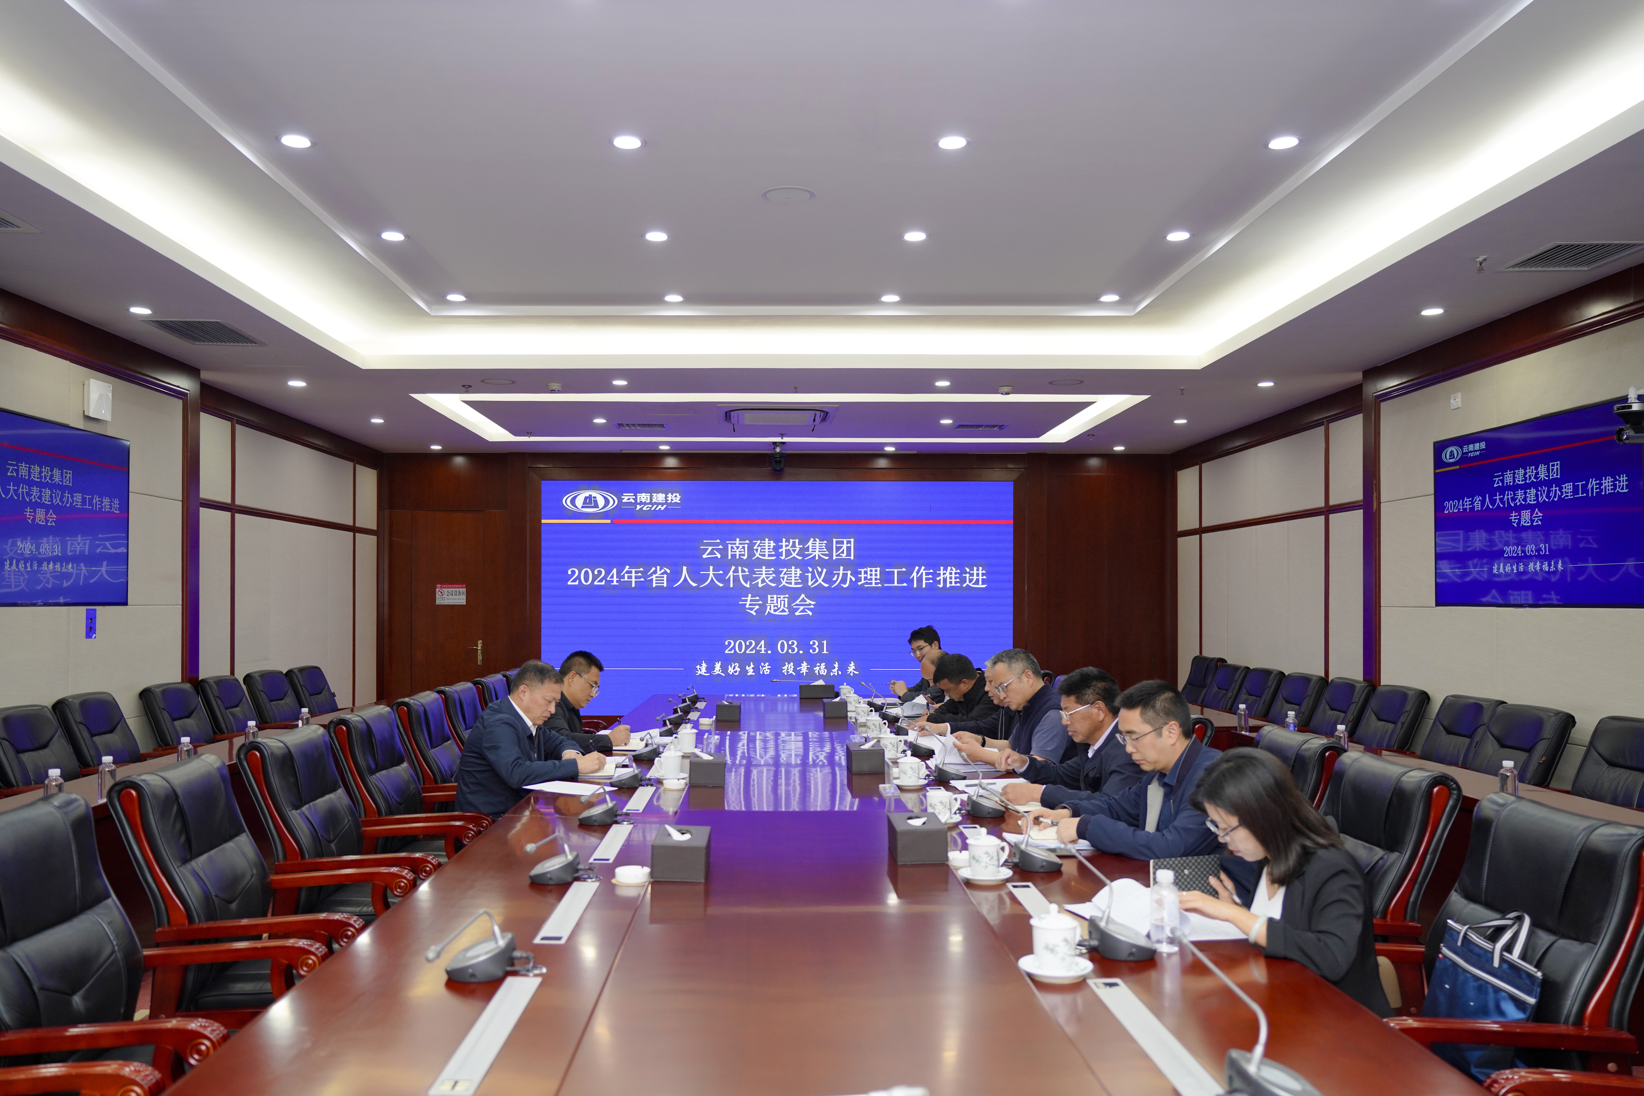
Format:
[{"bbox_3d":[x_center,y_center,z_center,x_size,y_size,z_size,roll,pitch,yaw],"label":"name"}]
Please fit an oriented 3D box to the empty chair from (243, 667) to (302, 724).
[{"bbox_3d":[-3.791,1.401,8.600,0.650,1.000,0.590,0,-2,5],"label":"empty chair"}]

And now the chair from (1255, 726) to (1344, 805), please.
[{"bbox_3d":[1.391,1.180,4.215,0.660,1.060,0.640,0,-2,-7],"label":"chair"}]

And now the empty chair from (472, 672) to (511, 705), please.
[{"bbox_3d":[-1.783,1.321,7.511,0.660,1.060,0.640,0,-2,-3],"label":"empty chair"}]

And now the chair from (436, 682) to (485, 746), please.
[{"bbox_3d":[-1.649,1.271,6.360,0.680,1.060,0.610,0,-2,-1],"label":"chair"}]

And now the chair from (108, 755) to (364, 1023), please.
[{"bbox_3d":[-1.512,1.135,3.340,0.680,1.060,0.610,0,-2,-1],"label":"chair"}]

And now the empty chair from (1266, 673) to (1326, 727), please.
[{"bbox_3d":[2.948,1.363,7.785,0.620,1.000,0.610,0,-2,-4],"label":"empty chair"}]

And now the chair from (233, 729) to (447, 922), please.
[{"bbox_3d":[-1.546,1.169,4.090,0.680,1.060,0.610,0,-2,-1],"label":"chair"}]

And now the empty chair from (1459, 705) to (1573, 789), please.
[{"bbox_3d":[2.987,1.263,5.447,0.620,1.000,0.610,0,-2,-1],"label":"empty chair"}]

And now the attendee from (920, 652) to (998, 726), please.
[{"bbox_3d":[0.823,1.210,6.750,0.680,1.220,0.550,0,-2,-1],"label":"attendee"}]

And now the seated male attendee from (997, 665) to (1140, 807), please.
[{"bbox_3d":[0.977,1.073,4.284,0.700,1.280,0.550,0,-2,-1],"label":"seated male attendee"}]

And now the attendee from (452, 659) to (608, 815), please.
[{"bbox_3d":[-1.198,1.094,4.800,0.700,1.270,0.550,0,-2,-1],"label":"attendee"}]

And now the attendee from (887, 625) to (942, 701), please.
[{"bbox_3d":[0.749,1.211,8.150,0.680,1.330,0.530,0,-2,-6],"label":"attendee"}]

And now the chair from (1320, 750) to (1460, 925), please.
[{"bbox_3d":[1.307,1.136,3.360,0.680,1.060,0.610,0,-2,-1],"label":"chair"}]

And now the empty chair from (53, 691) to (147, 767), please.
[{"bbox_3d":[-3.518,1.291,6.112,0.620,1.000,0.610,0,-2,-1],"label":"empty chair"}]

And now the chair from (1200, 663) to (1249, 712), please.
[{"bbox_3d":[2.885,1.421,9.154,0.620,1.000,0.610,0,-2,-4],"label":"chair"}]

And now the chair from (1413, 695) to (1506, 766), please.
[{"bbox_3d":[3.168,1.293,6.200,0.650,1.000,0.590,0,-2,-5],"label":"chair"}]

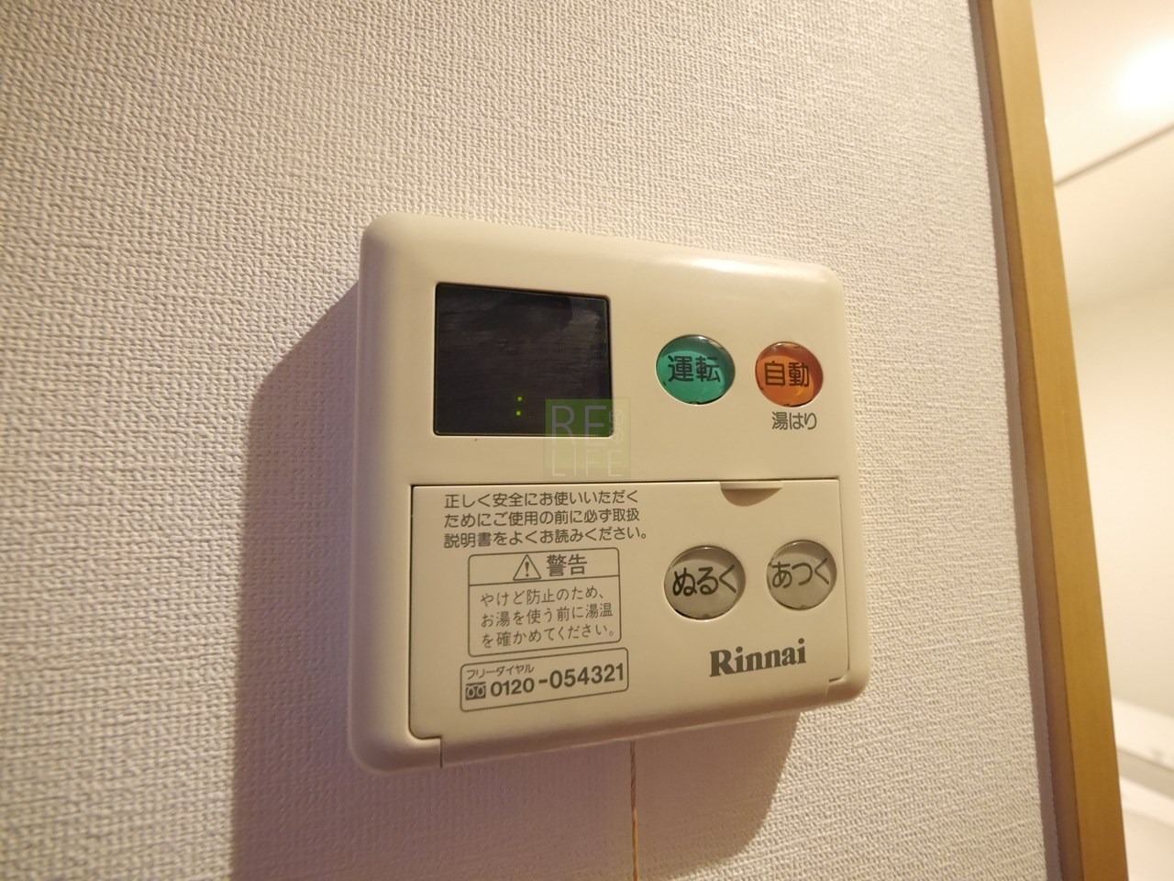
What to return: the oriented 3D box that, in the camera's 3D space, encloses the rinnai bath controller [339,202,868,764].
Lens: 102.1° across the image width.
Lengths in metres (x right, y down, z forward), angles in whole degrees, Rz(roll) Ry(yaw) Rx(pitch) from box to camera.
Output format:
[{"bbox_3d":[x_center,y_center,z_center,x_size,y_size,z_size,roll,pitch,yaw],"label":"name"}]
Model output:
[{"bbox_3d":[0.011,0.009,0.123,0.129,0.120,0.019,0,-5,-14],"label":"rinnai bath controller"}]

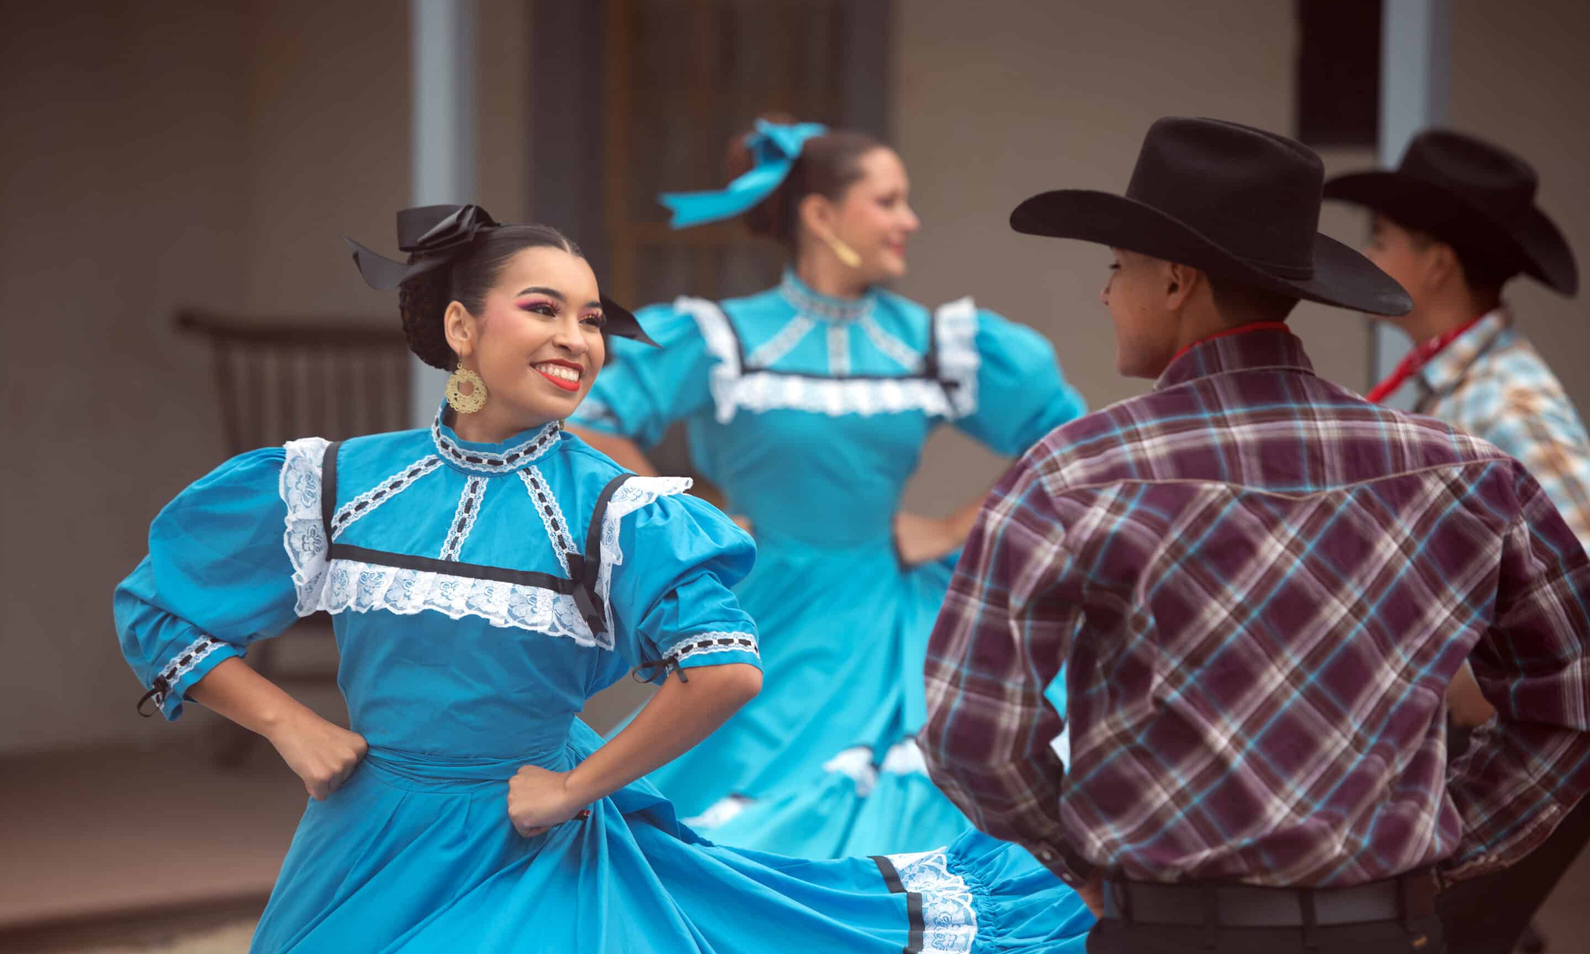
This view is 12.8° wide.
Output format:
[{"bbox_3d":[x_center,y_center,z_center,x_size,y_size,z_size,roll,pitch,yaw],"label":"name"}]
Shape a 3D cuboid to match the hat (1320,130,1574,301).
[{"bbox_3d":[0.928,-0.378,9.800,0.380,0.170,0.320,19,7,20],"label":"hat"}]

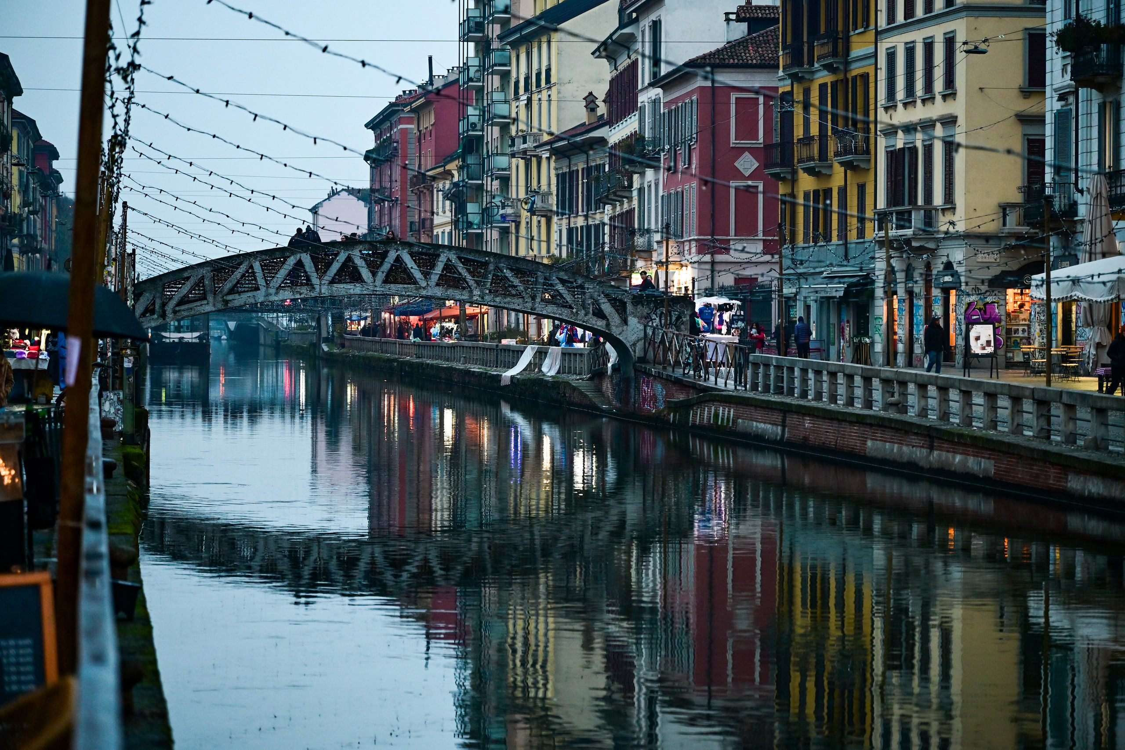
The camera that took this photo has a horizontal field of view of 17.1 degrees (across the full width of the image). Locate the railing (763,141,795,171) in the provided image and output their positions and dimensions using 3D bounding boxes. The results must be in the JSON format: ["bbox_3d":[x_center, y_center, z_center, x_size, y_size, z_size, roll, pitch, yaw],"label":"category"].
[{"bbox_3d":[8.735,-8.655,149.298,0.760,1.080,2.500,0,1,-10],"label":"railing"}]

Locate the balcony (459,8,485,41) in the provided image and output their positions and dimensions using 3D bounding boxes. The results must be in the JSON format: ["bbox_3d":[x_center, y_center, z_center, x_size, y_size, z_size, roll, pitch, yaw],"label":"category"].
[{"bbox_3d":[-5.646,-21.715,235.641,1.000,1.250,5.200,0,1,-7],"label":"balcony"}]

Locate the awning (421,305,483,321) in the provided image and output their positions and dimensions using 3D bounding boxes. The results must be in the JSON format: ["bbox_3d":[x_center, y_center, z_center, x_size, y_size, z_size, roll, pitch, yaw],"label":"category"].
[{"bbox_3d":[-6.426,-3.666,222.000,3.600,0.950,4.200,0,1,-7],"label":"awning"}]

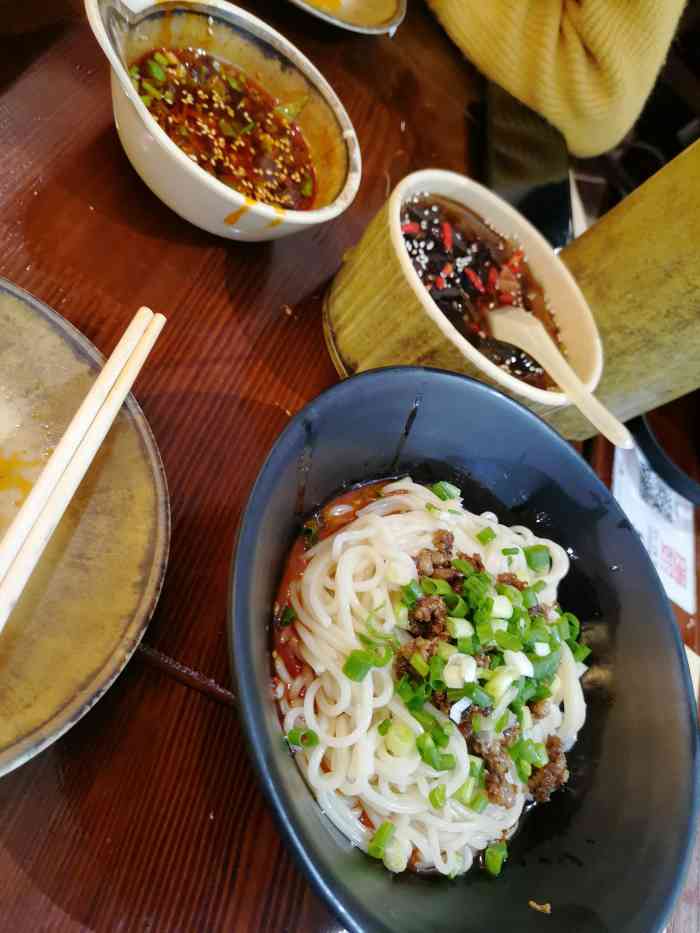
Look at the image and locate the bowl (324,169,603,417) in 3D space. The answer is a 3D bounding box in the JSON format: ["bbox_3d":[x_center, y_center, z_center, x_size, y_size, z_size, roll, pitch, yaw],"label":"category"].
[{"bbox_3d":[0.054,-0.072,0.348,0.130,0.064,0.130,19,55,-28],"label":"bowl"}]

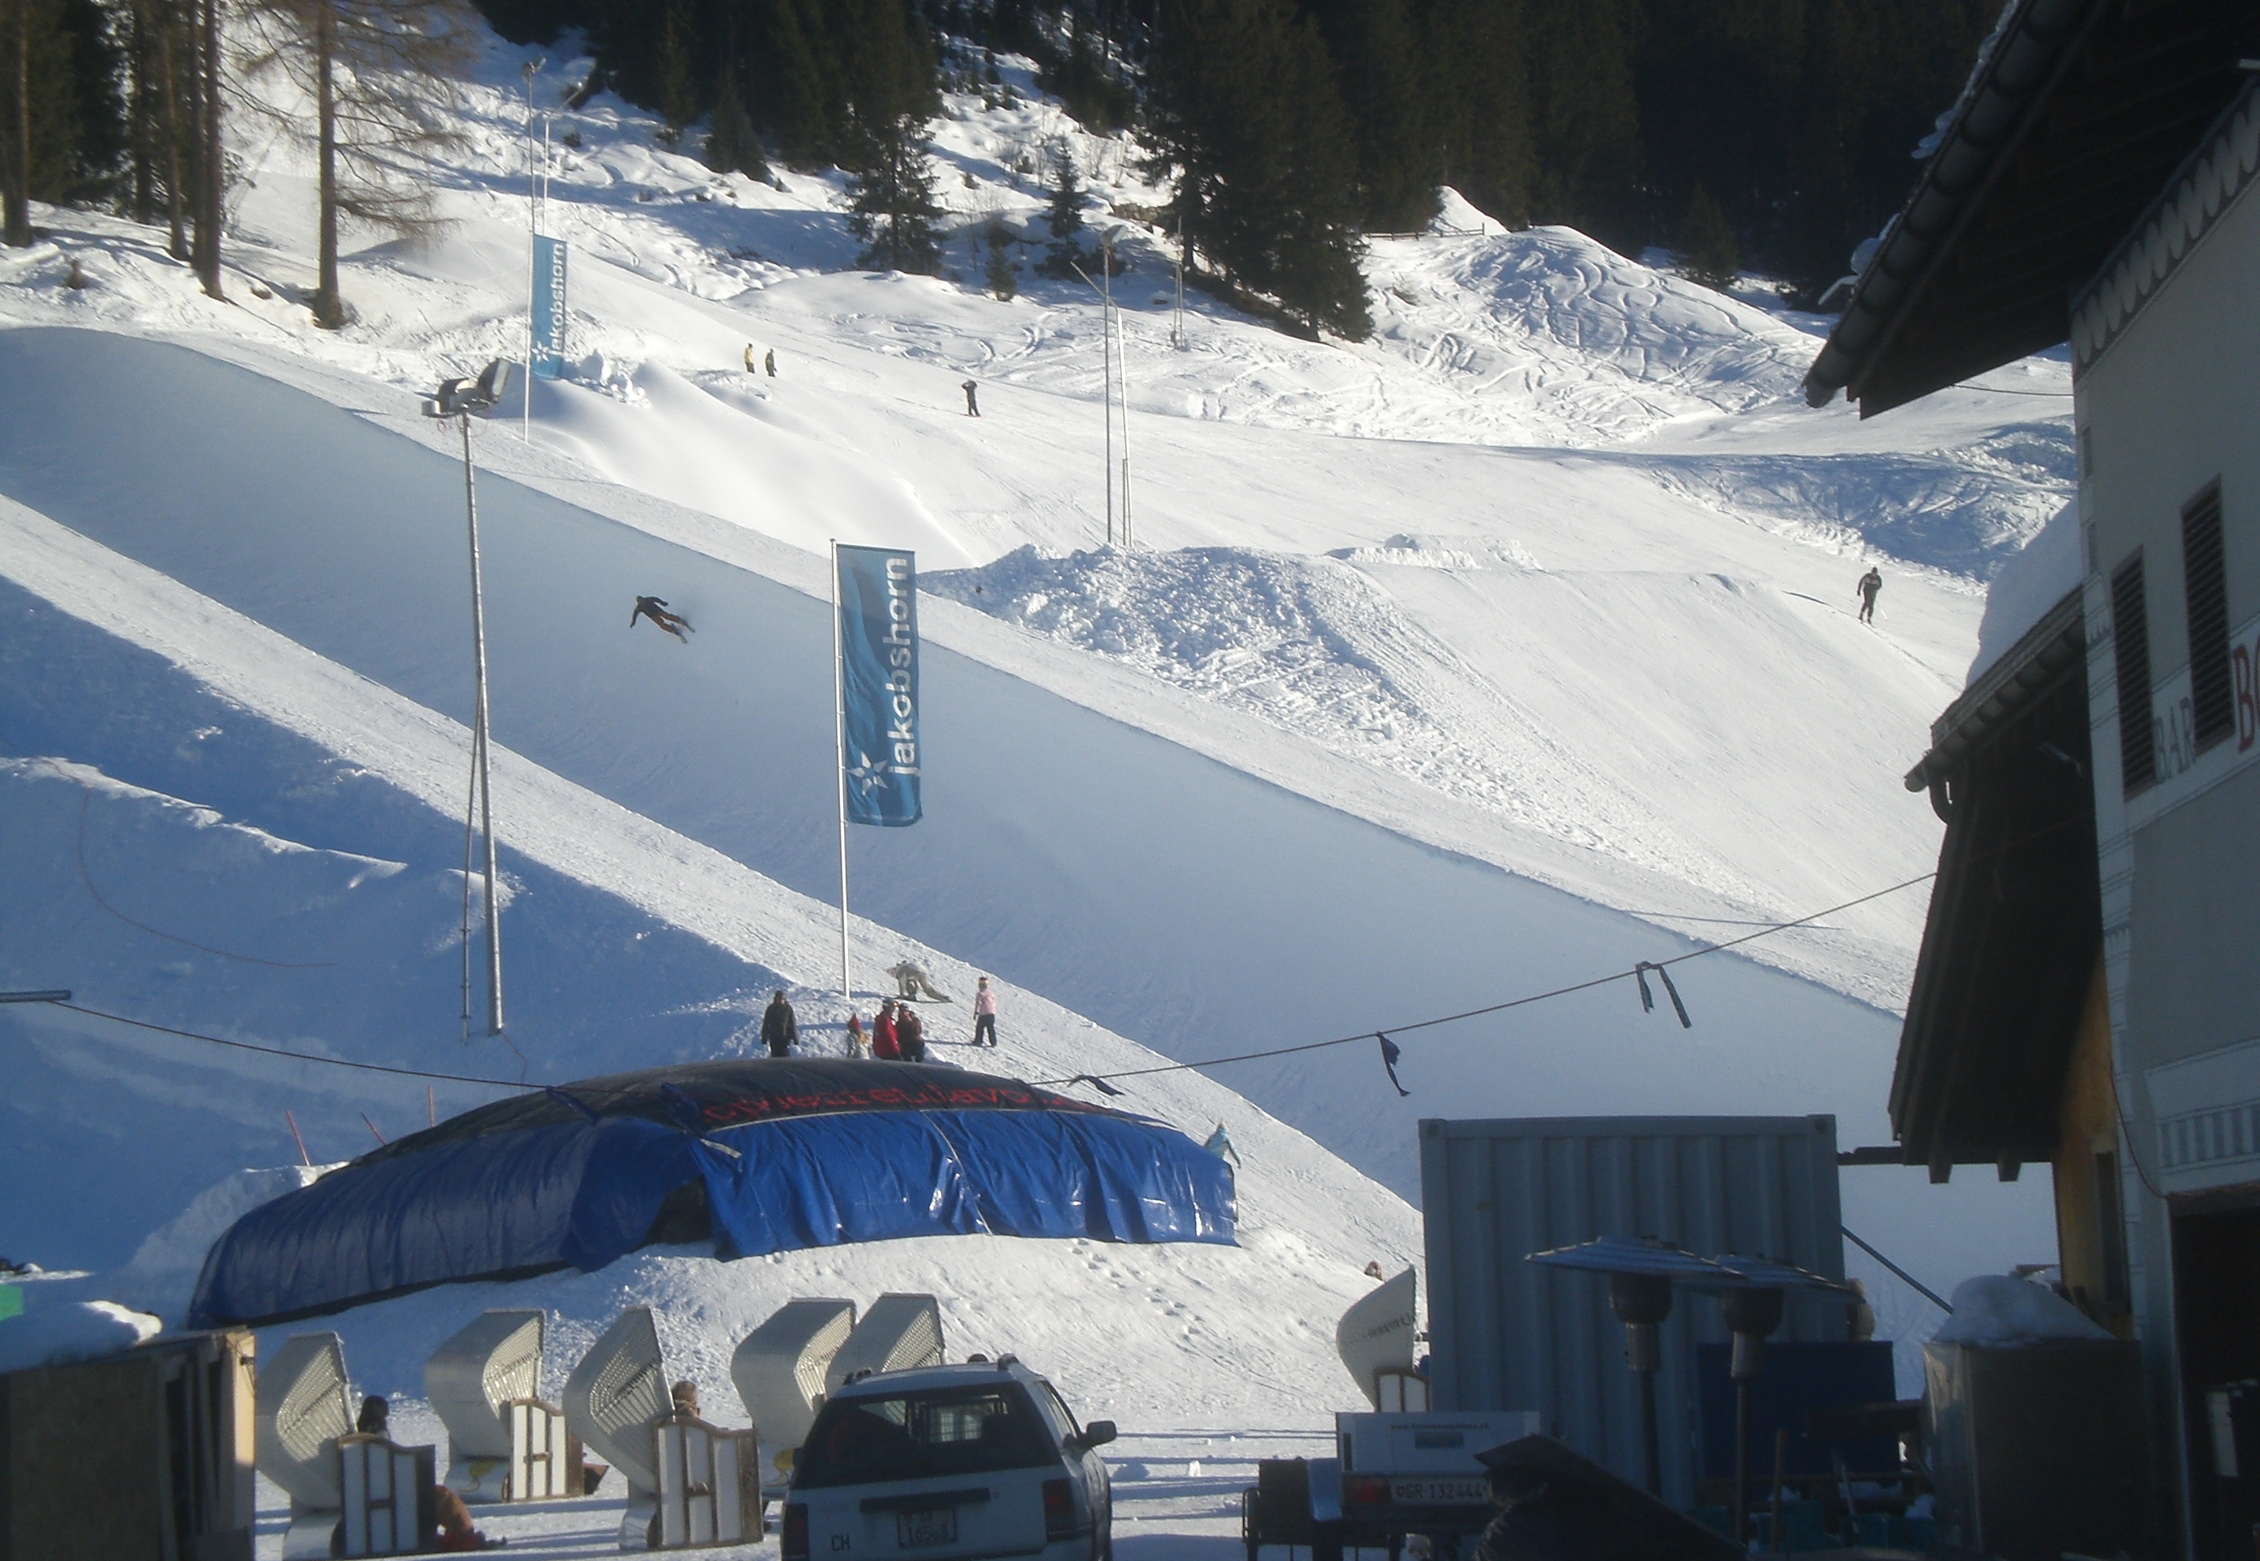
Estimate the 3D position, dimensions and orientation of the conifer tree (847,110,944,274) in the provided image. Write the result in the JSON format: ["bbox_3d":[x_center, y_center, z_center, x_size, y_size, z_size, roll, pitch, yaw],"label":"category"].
[{"bbox_3d":[-17.265,-43.226,360.000,7.000,12.200,6.800,-2,-7,0],"label":"conifer tree"}]

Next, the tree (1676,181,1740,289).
[{"bbox_3d":[40.151,-37.760,340.000,4.200,7.600,4.200,-2,-7,0],"label":"tree"}]

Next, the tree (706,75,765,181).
[{"bbox_3d":[-32.566,-53.887,405.000,5.100,8.800,5.000,-2,-7,0],"label":"tree"}]

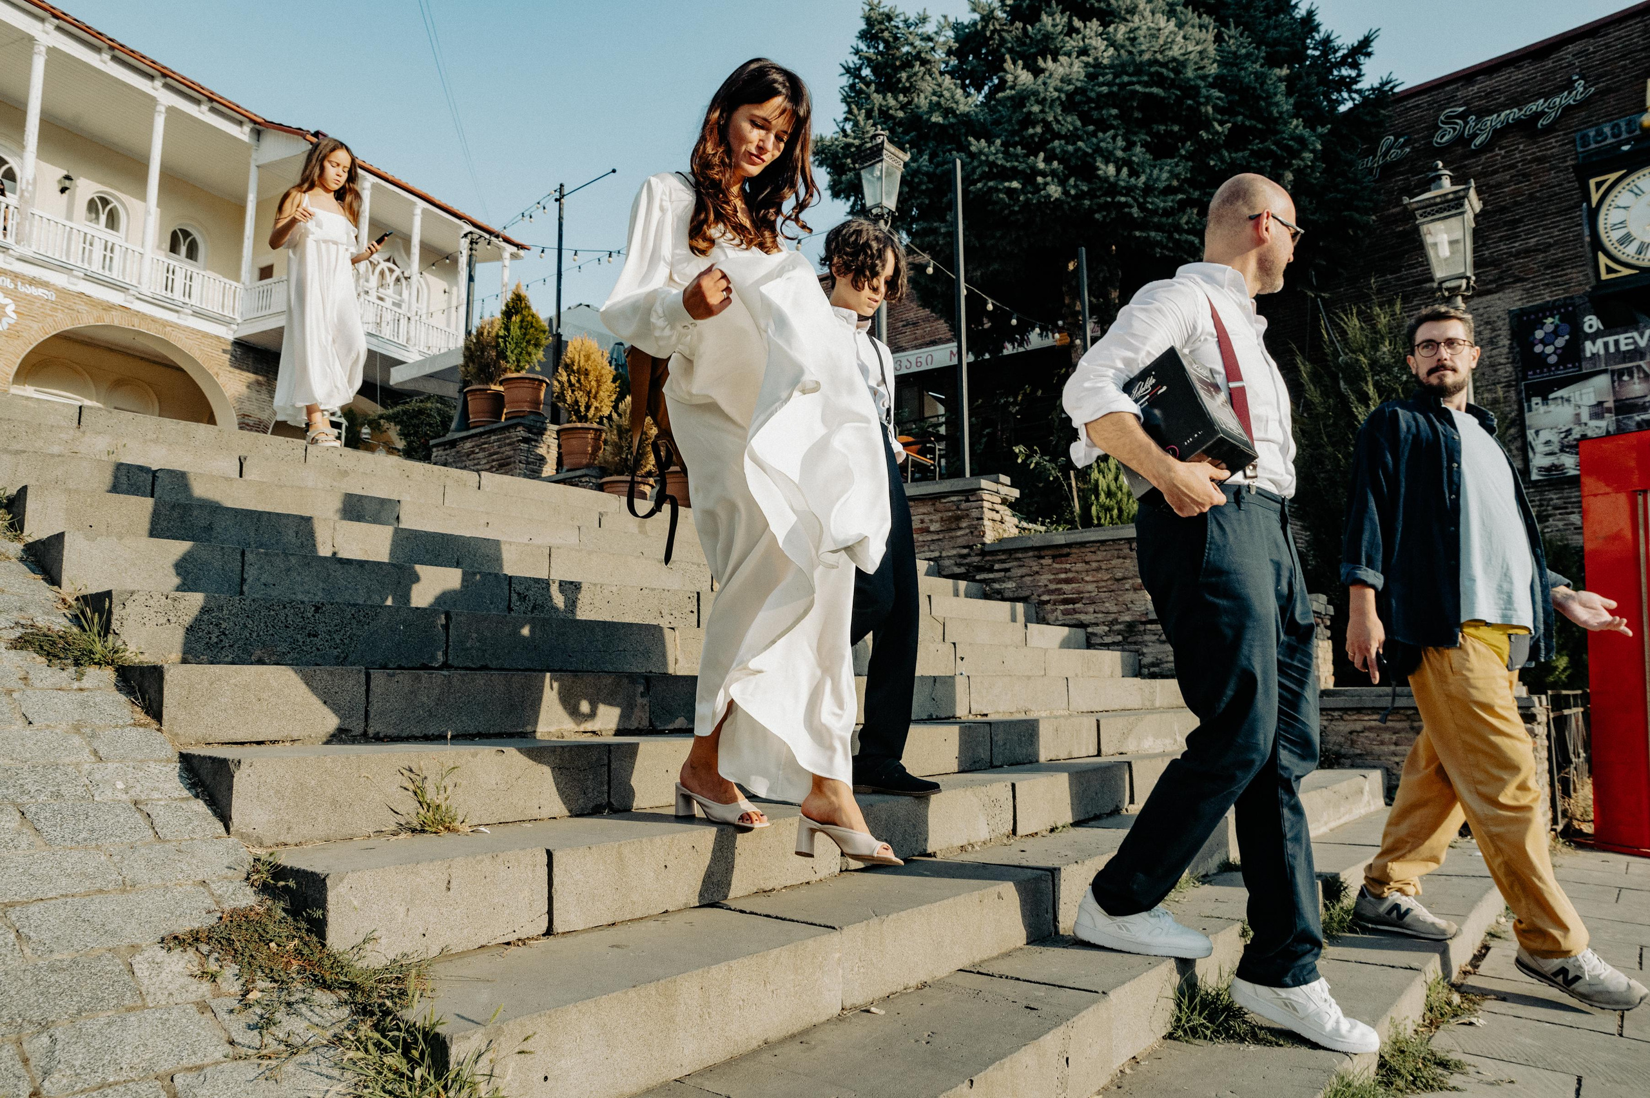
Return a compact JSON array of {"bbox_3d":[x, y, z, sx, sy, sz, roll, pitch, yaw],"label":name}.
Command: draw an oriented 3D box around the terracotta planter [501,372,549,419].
[{"bbox_3d":[-2.653,-1.359,9.660,0.423,0.384,0.423,-1,-8,0],"label":"terracotta planter"}]

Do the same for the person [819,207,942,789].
[{"bbox_3d":[0.101,-0.140,2.886,0.420,1.520,0.420,-4,-8,37],"label":"person"}]

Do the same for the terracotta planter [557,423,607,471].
[{"bbox_3d":[-2.011,-0.871,9.104,0.394,0.372,0.394,-1,-8,0],"label":"terracotta planter"}]

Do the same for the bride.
[{"bbox_3d":[-0.115,-0.217,2.170,0.456,1.611,0.532,7,-11,-44],"label":"bride"}]

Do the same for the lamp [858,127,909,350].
[{"bbox_3d":[0.455,-1.727,8.010,0.350,2.800,0.350,-7,-10,37],"label":"lamp"}]

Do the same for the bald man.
[{"bbox_3d":[0.805,0.088,2.435,0.608,1.824,0.517,-7,-10,34],"label":"bald man"}]

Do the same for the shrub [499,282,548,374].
[{"bbox_3d":[-2.666,-1.934,9.742,0.452,0.802,0.452,-1,-8,0],"label":"shrub"}]

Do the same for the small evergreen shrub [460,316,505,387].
[{"bbox_3d":[-3.123,-1.795,10.077,0.421,0.655,0.421,-7,-10,37],"label":"small evergreen shrub"}]

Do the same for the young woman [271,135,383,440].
[{"bbox_3d":[-1.864,-0.971,4.143,0.410,1.216,0.410,-9,-11,42],"label":"young woman"}]

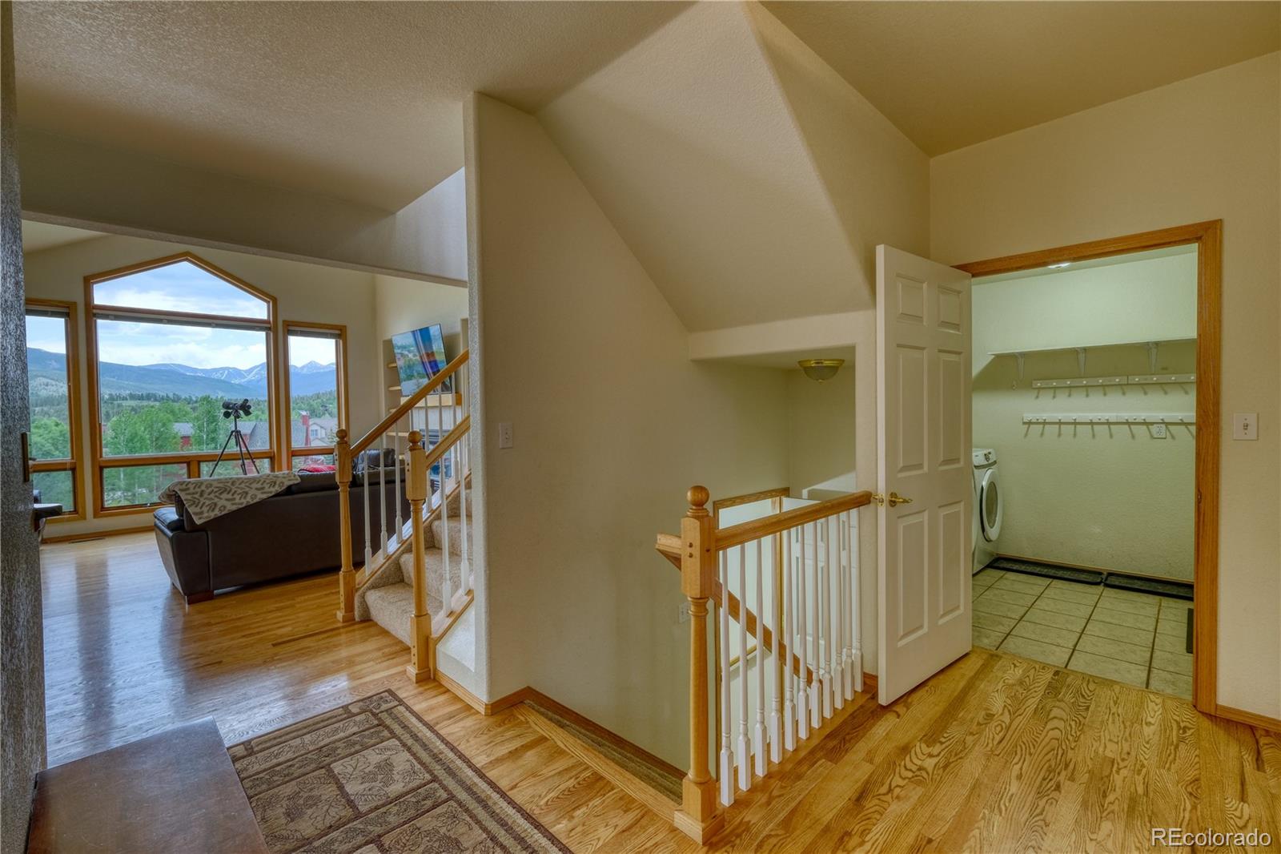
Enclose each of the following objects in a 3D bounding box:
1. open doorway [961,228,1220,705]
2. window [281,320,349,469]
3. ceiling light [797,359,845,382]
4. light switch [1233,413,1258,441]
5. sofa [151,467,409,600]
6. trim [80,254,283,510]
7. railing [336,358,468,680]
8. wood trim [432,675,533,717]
[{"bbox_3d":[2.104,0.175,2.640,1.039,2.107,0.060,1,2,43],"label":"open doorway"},{"bbox_3d":[-4.748,-0.274,7.856,0.140,2.460,0.810,1,2,45],"label":"window"},{"bbox_3d":[1.192,-0.358,3.516,0.306,0.145,0.306,1,2,43],"label":"ceiling light"},{"bbox_3d":[2.515,-0.001,2.216,0.070,0.114,0.016,1,2,43],"label":"light switch"},{"bbox_3d":[-2.942,0.810,4.754,0.940,0.870,1.950,1,2,43],"label":"sofa"},{"bbox_3d":[-5.592,-0.577,6.670,0.100,3.189,1.834,1,2,43],"label":"trim"},{"bbox_3d":[-1.193,0.293,3.443,1.235,1.920,1.100,1,2,43],"label":"railing"},{"bbox_3d":[-0.784,1.237,2.590,0.515,0.062,0.235,1,2,43],"label":"wood trim"}]

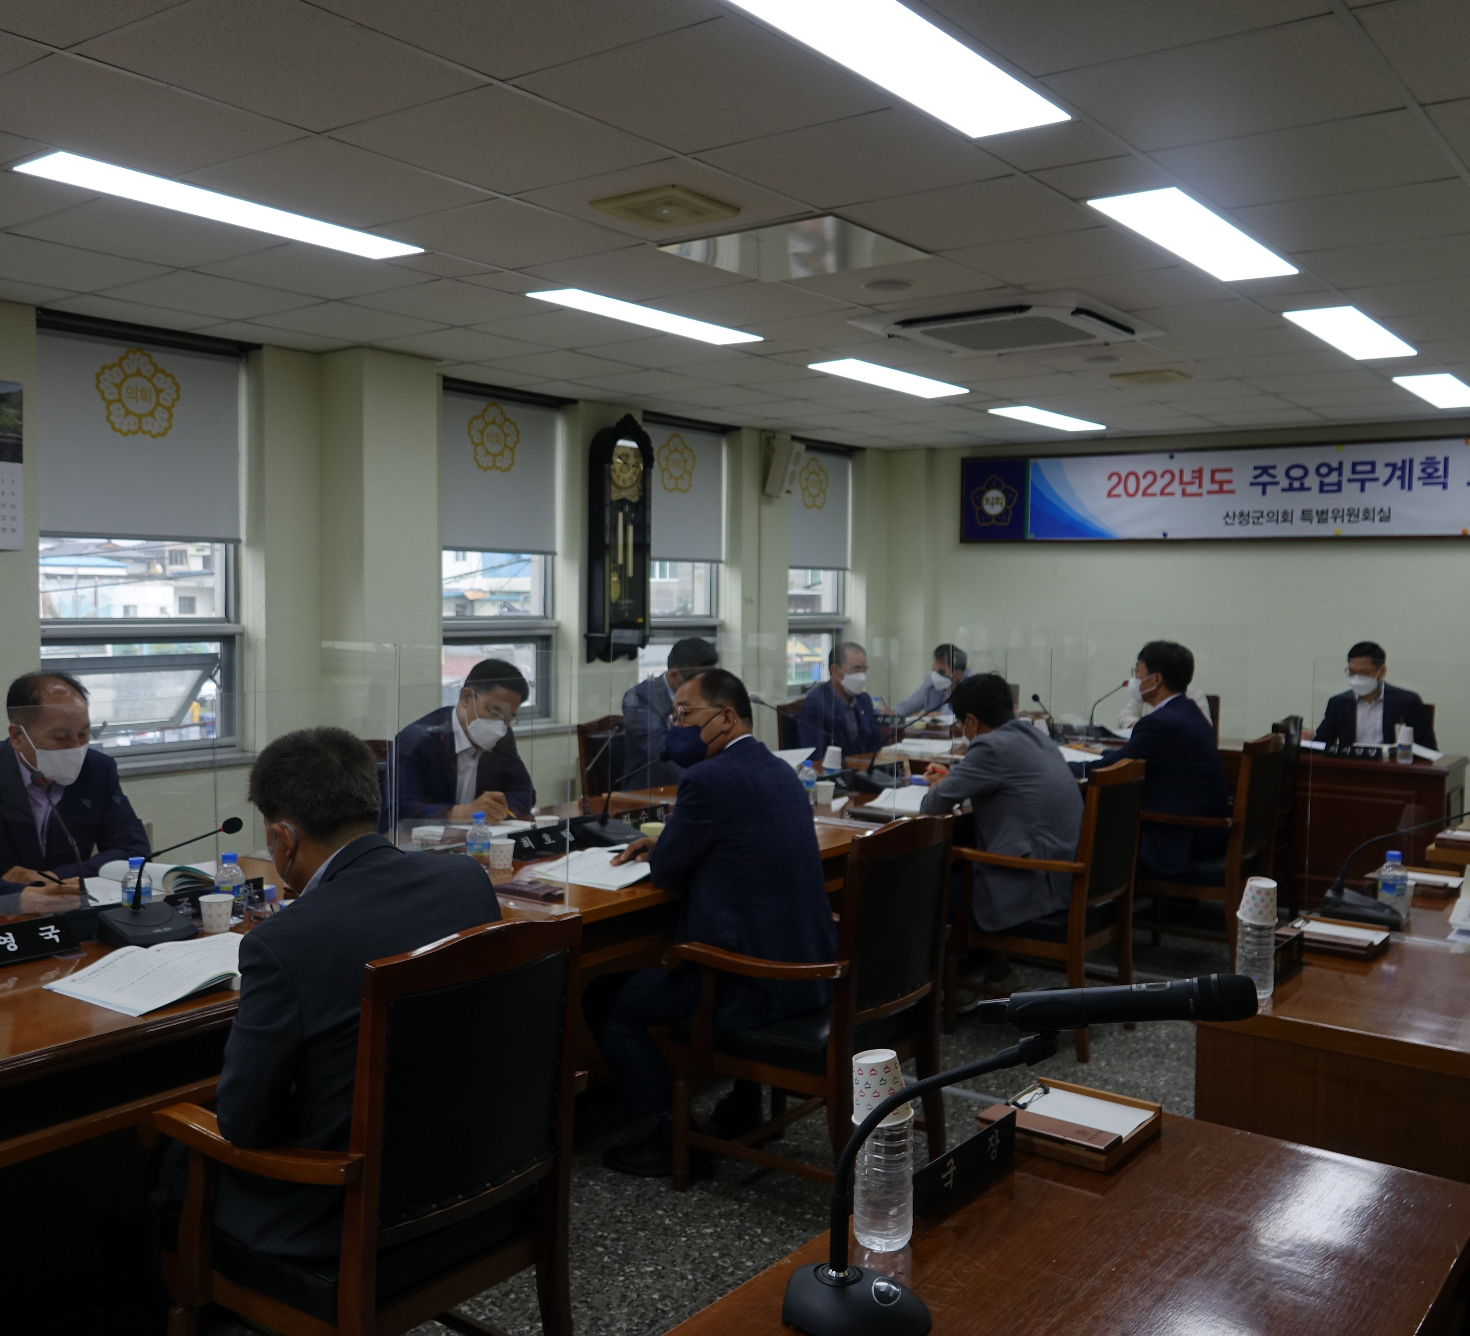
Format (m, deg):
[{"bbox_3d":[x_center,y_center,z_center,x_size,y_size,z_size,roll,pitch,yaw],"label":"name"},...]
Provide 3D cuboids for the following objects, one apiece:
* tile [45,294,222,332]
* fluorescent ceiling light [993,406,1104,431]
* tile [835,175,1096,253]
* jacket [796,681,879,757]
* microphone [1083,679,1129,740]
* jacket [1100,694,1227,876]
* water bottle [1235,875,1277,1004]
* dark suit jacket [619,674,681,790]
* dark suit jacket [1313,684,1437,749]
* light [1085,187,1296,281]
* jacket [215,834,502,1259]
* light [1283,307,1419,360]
[{"bbox_3d":[-2.333,-1.404,5.259,0.420,0.020,0.600,3,4,37],"label":"tile"},{"bbox_3d":[1.933,-1.539,8.189,0.280,0.050,1.200,3,4,38],"label":"fluorescent ceiling light"},{"bbox_3d":[0.657,-1.256,3.745,0.590,0.020,0.590,3,4,38],"label":"tile"},{"bbox_3d":[0.473,0.339,6.047,0.380,0.570,0.460,4,5,38],"label":"jacket"},{"bbox_3d":[1.615,0.185,5.850,0.200,0.270,0.100,3,4,37],"label":"microphone"},{"bbox_3d":[1.605,0.433,5.047,0.430,0.630,0.480,4,5,38],"label":"jacket"},{"bbox_3d":[0.890,0.457,2.274,0.070,0.202,0.070,3,4,37],"label":"water bottle"},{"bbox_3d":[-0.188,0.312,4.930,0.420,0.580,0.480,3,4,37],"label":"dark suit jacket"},{"bbox_3d":[2.980,0.359,6.345,0.520,0.580,0.400,4,5,38],"label":"dark suit jacket"},{"bbox_3d":[1.395,-1.284,3.974,0.280,0.050,1.180,3,4,37],"label":"light"},{"bbox_3d":[-0.642,0.598,2.361,0.480,0.620,0.510,3,4,38],"label":"jacket"},{"bbox_3d":[2.504,-1.360,5.396,0.280,0.050,1.180,3,4,37],"label":"light"}]

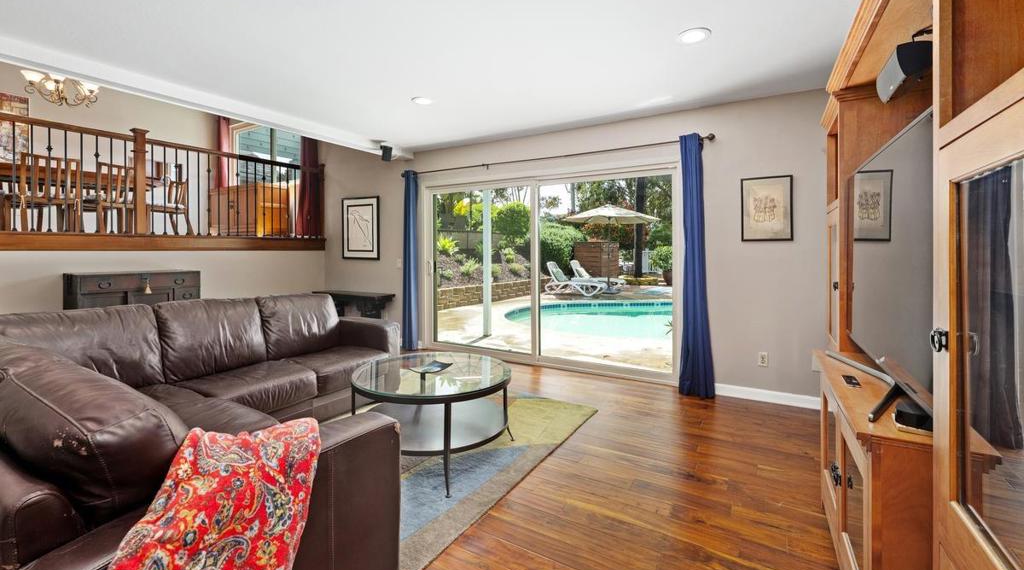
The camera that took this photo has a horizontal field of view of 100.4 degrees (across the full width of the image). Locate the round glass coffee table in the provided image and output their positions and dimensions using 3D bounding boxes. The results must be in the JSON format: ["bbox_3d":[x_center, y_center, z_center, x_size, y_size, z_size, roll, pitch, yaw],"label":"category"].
[{"bbox_3d":[-0.463,0.762,2.570,0.950,0.490,0.950,0,3,0],"label":"round glass coffee table"}]

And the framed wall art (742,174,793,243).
[{"bbox_3d":[2.035,-0.605,3.410,0.350,0.510,0.025,2,4,31],"label":"framed wall art"}]

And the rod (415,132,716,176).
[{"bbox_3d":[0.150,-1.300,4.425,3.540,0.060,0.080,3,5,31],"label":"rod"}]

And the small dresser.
[{"bbox_3d":[-3.672,0.377,4.176,0.390,1.000,0.930,2,4,30],"label":"small dresser"}]

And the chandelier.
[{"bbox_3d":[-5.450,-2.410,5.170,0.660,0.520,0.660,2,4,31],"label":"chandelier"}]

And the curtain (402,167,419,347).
[{"bbox_3d":[-1.248,-0.301,5.243,0.170,2.200,0.110,2,4,31],"label":"curtain"}]

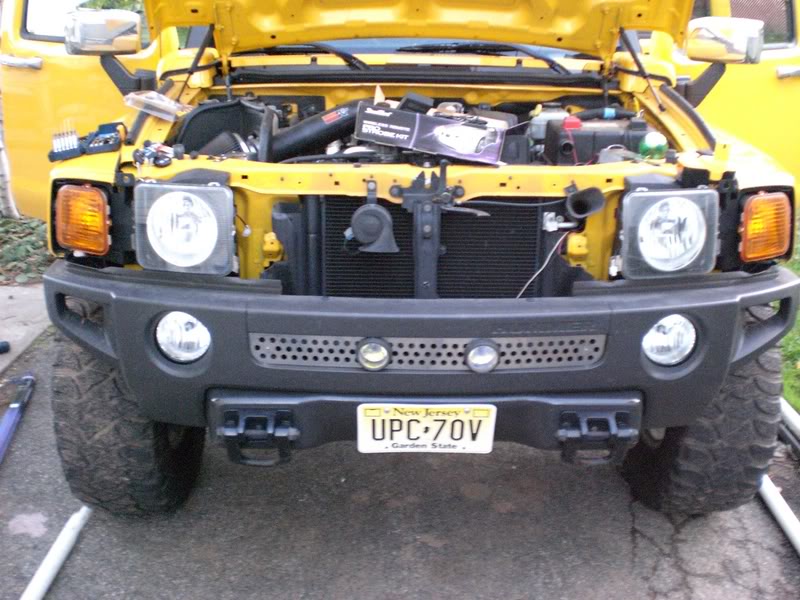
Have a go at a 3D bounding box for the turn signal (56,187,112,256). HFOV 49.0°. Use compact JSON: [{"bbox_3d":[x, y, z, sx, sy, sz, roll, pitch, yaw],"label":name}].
[{"bbox_3d":[-0.777,-0.208,2.210,0.148,0.172,0.075,6,18,16],"label":"turn signal"}]

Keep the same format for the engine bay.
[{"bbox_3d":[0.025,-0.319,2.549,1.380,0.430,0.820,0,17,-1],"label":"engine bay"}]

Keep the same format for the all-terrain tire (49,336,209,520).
[{"bbox_3d":[-0.790,0.234,2.697,0.290,0.820,0.820,0,17,-1],"label":"all-terrain tire"}]

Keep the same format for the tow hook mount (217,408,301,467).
[{"bbox_3d":[-0.328,0.319,2.049,0.178,0.115,0.095,0,17,-1],"label":"tow hook mount"}]

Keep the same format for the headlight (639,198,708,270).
[{"bbox_3d":[0.662,-0.172,2.183,0.176,0.182,0.080,-1,17,-5],"label":"headlight"}]

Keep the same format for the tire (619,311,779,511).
[{"bbox_3d":[0.875,0.244,2.721,0.290,0.820,0.820,0,17,-1],"label":"tire"}]

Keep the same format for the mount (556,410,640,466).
[{"bbox_3d":[0.463,0.320,2.059,0.178,0.115,0.095,0,17,-1],"label":"mount"}]

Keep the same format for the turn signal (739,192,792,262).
[{"bbox_3d":[0.906,-0.192,2.236,0.148,0.172,0.075,-5,18,-18],"label":"turn signal"}]

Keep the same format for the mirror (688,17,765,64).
[{"bbox_3d":[1.078,-0.860,2.909,0.125,0.158,0.200,-13,22,-38],"label":"mirror"}]

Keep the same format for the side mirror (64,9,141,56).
[{"bbox_3d":[-0.975,-0.877,2.878,0.125,0.158,0.200,14,21,36],"label":"side mirror"}]

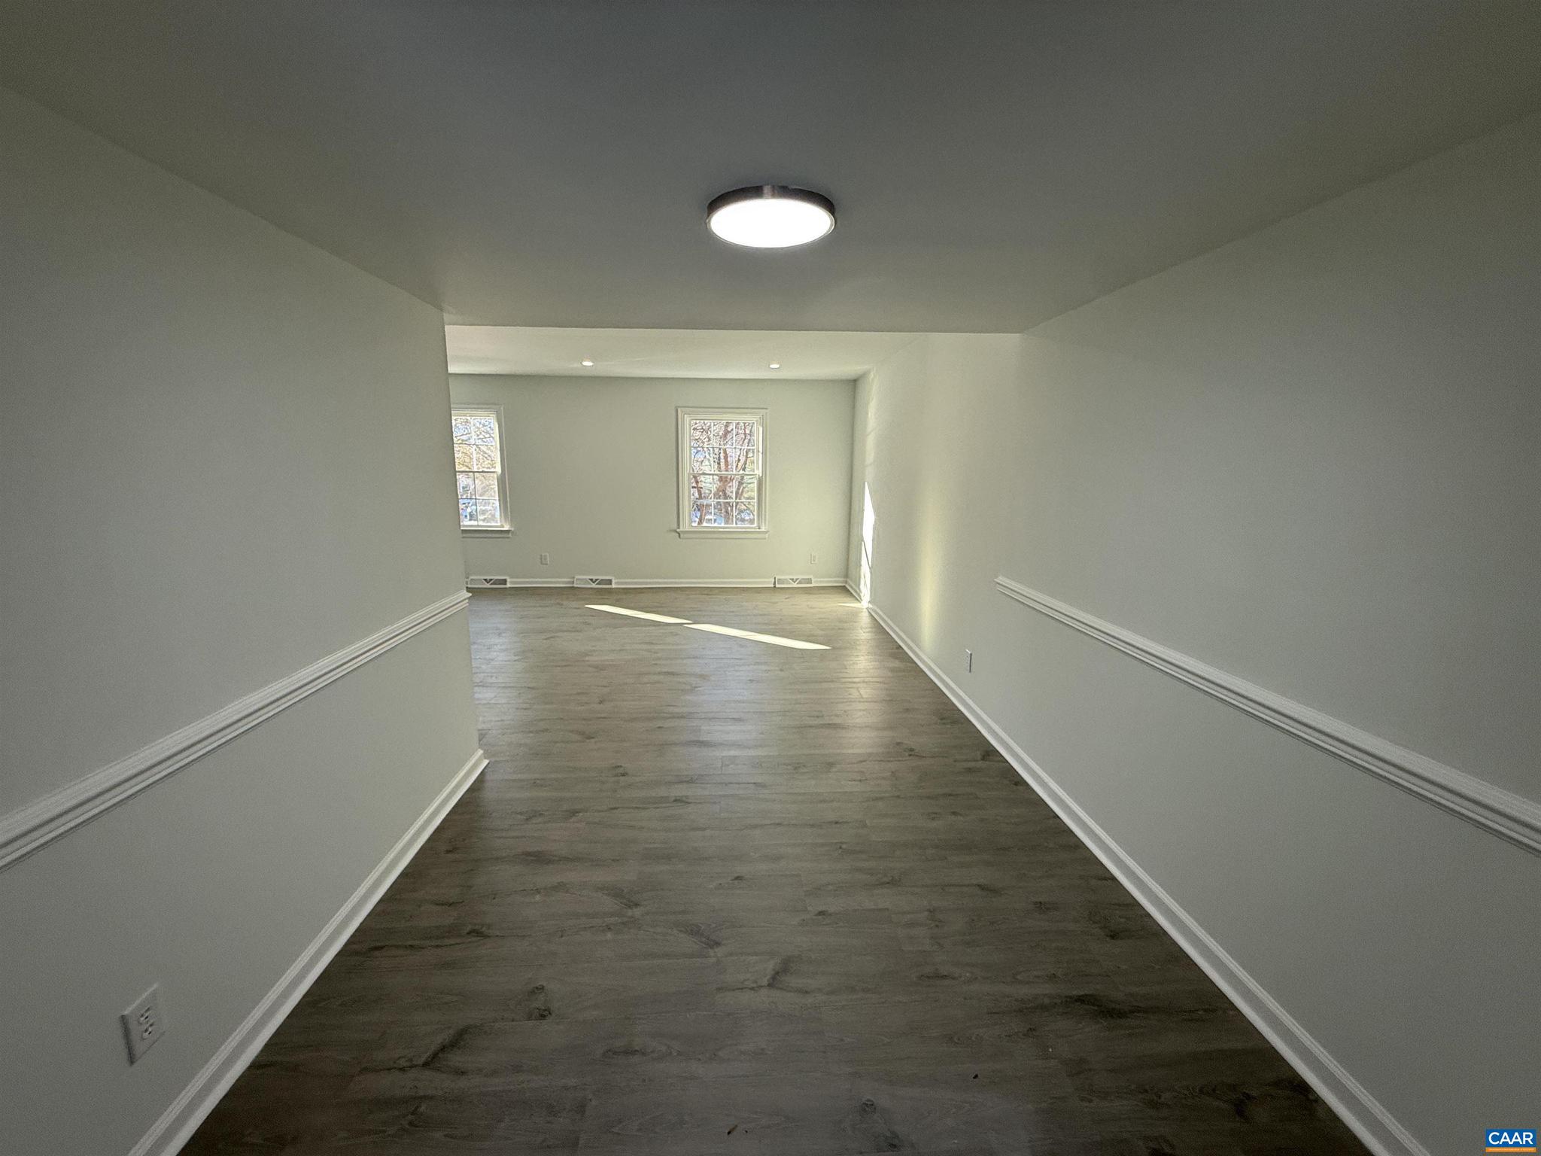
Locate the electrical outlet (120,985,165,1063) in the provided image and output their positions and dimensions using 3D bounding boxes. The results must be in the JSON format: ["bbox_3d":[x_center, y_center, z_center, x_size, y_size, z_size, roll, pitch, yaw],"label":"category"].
[{"bbox_3d":[-1.352,0.967,1.352,0.008,0.120,0.078,0,11,-4],"label":"electrical outlet"}]

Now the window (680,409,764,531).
[{"bbox_3d":[-0.558,-1.249,7.407,1.043,1.485,0.120,0,11,-4],"label":"window"}]

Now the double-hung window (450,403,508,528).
[{"bbox_3d":[-3.569,-1.231,7.206,1.043,1.485,0.120,0,11,-4],"label":"double-hung window"}]

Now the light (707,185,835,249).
[{"bbox_3d":[0.002,-0.946,1.646,0.342,0.031,0.342,0,11,-4],"label":"light"}]

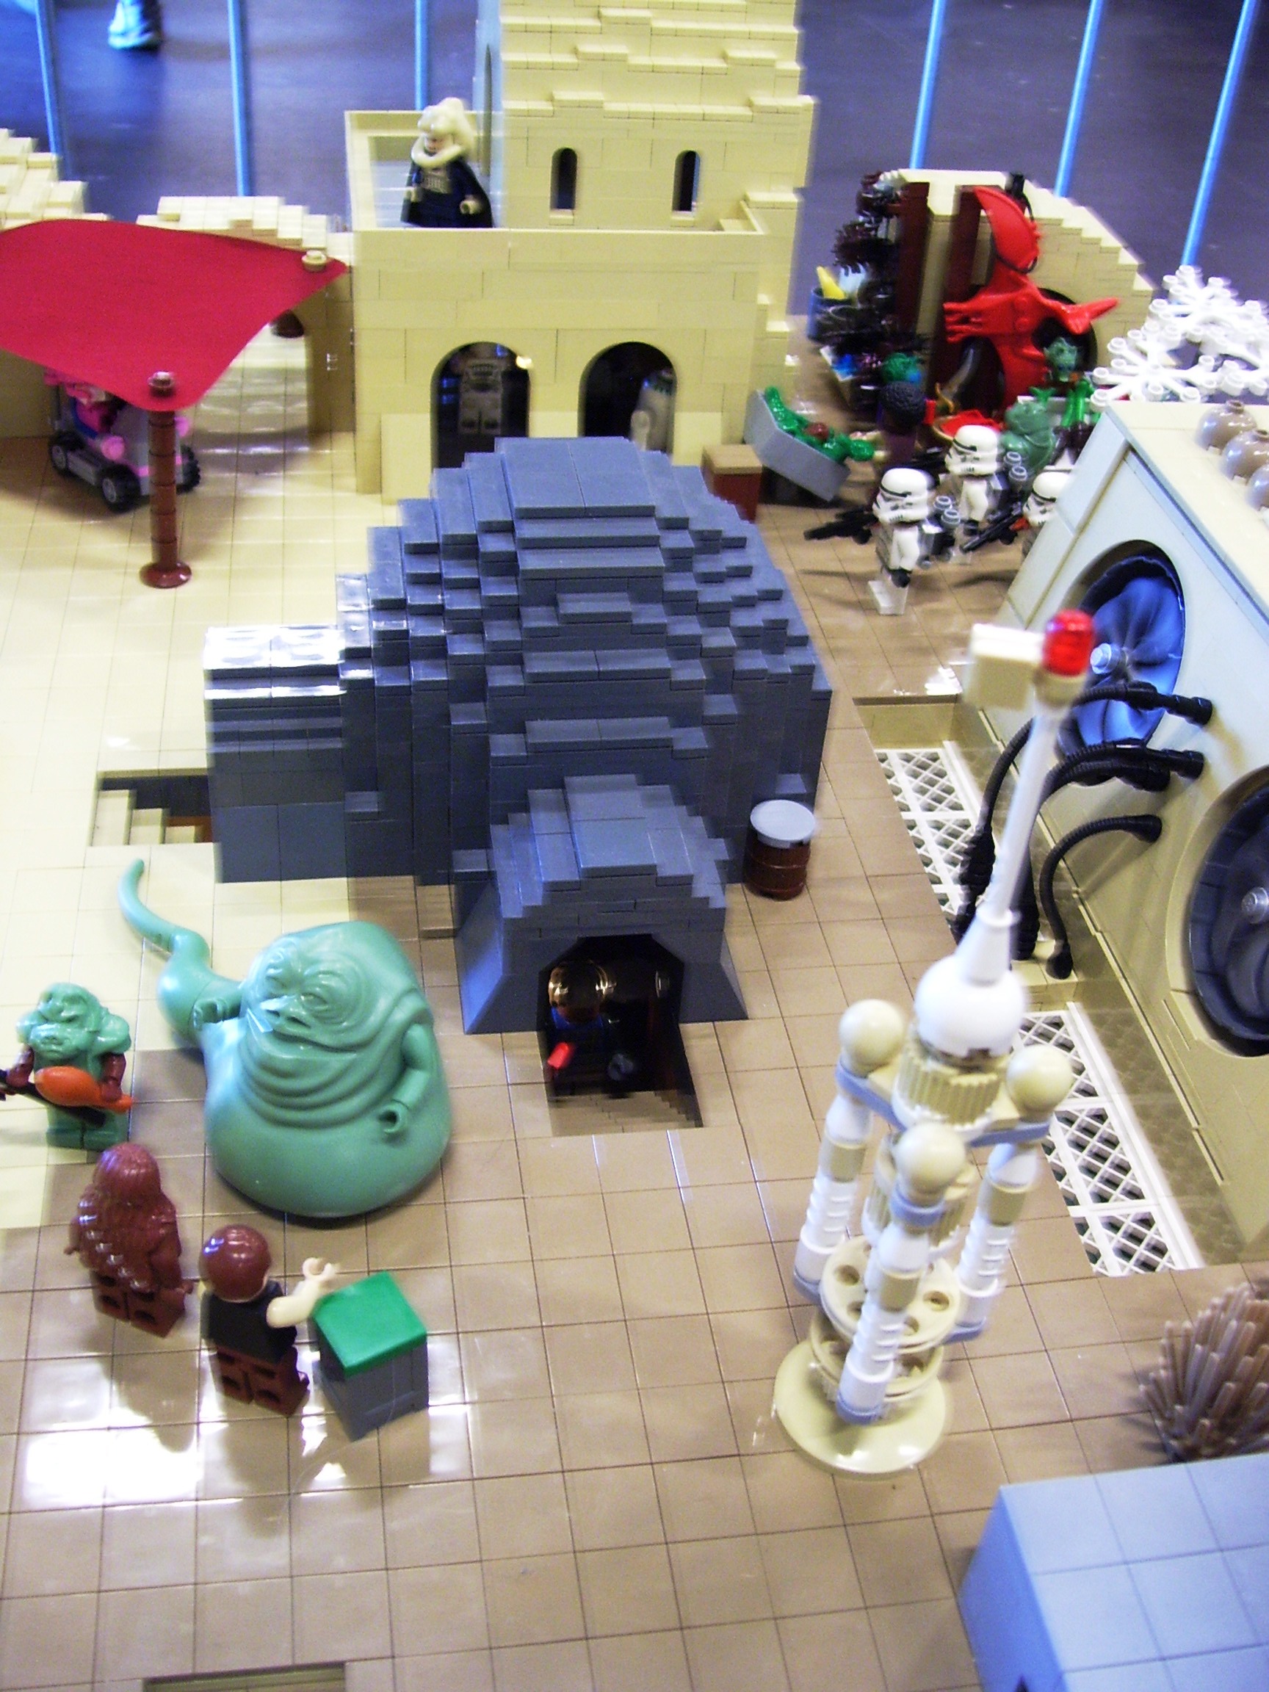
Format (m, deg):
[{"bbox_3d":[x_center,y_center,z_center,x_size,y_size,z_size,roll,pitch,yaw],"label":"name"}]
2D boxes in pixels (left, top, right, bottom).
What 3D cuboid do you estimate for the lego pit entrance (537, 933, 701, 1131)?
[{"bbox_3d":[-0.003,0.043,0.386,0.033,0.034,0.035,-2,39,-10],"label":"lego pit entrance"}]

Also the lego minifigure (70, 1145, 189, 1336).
[{"bbox_3d":[-0.091,0.070,0.321,0.025,0.045,0.015,17,40,13],"label":"lego minifigure"}]

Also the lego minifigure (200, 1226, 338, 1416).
[{"bbox_3d":[-0.066,0.080,0.314,0.024,0.042,0.019,16,39,12],"label":"lego minifigure"}]

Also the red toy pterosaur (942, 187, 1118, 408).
[{"bbox_3d":[0.140,-0.192,0.632,0.063,0.086,0.034,-5,40,-15],"label":"red toy pterosaur"}]

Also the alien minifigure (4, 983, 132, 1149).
[{"bbox_3d":[-0.113,0.044,0.354,0.026,0.041,0.018,2,39,-6],"label":"alien minifigure"}]

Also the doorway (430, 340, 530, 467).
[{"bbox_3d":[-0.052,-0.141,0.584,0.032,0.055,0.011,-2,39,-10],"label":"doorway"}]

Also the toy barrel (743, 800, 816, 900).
[{"bbox_3d":[0.037,0.002,0.446,0.017,0.020,0.017,-2,39,-10],"label":"toy barrel"}]

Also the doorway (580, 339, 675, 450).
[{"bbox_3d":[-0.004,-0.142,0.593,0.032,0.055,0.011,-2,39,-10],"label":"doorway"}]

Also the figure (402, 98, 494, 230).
[{"bbox_3d":[-0.059,-0.215,0.562,0.030,0.045,0.022,15,39,11],"label":"figure"}]

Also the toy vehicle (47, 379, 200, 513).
[{"bbox_3d":[-0.167,-0.134,0.574,0.048,0.036,0.032,34,46,30],"label":"toy vehicle"}]

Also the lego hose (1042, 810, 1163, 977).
[{"bbox_3d":[0.113,0.011,0.438,0.029,0.047,0.010,-2,39,-10],"label":"lego hose"}]

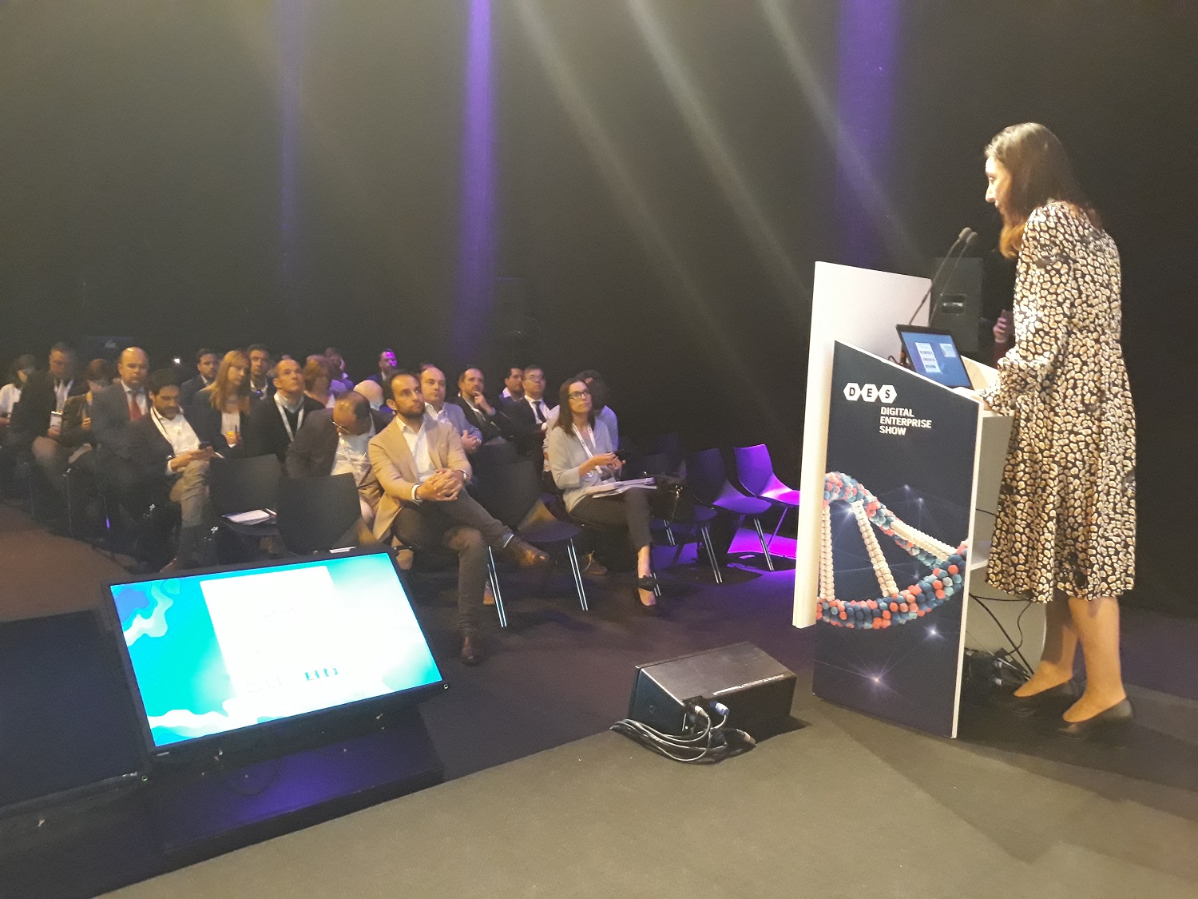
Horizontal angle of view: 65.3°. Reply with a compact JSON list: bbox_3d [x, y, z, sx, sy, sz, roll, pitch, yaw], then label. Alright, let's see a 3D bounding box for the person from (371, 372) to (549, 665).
[{"bbox_3d":[-0.700,0.280,4.500,0.660,1.280,0.840,-2,7,-38],"label":"person"}]

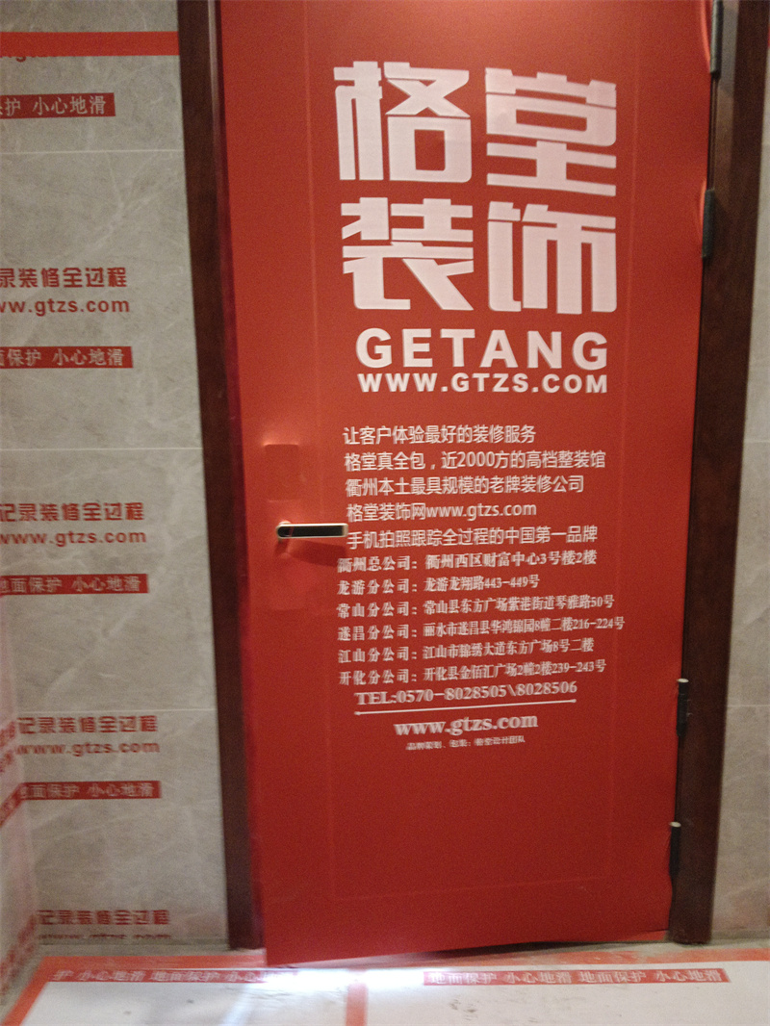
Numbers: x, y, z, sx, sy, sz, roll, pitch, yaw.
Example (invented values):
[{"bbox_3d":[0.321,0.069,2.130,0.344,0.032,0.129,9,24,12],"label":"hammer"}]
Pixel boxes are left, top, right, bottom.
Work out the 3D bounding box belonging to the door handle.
[{"bbox_3d":[-0.145,0.030,1.544,0.141,0.030,0.055,-2,10,-5],"label":"door handle"}]

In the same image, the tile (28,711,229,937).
[{"bbox_3d":[-0.605,0.747,1.815,0.450,0.595,0.012,-1,10,1],"label":"tile"}]

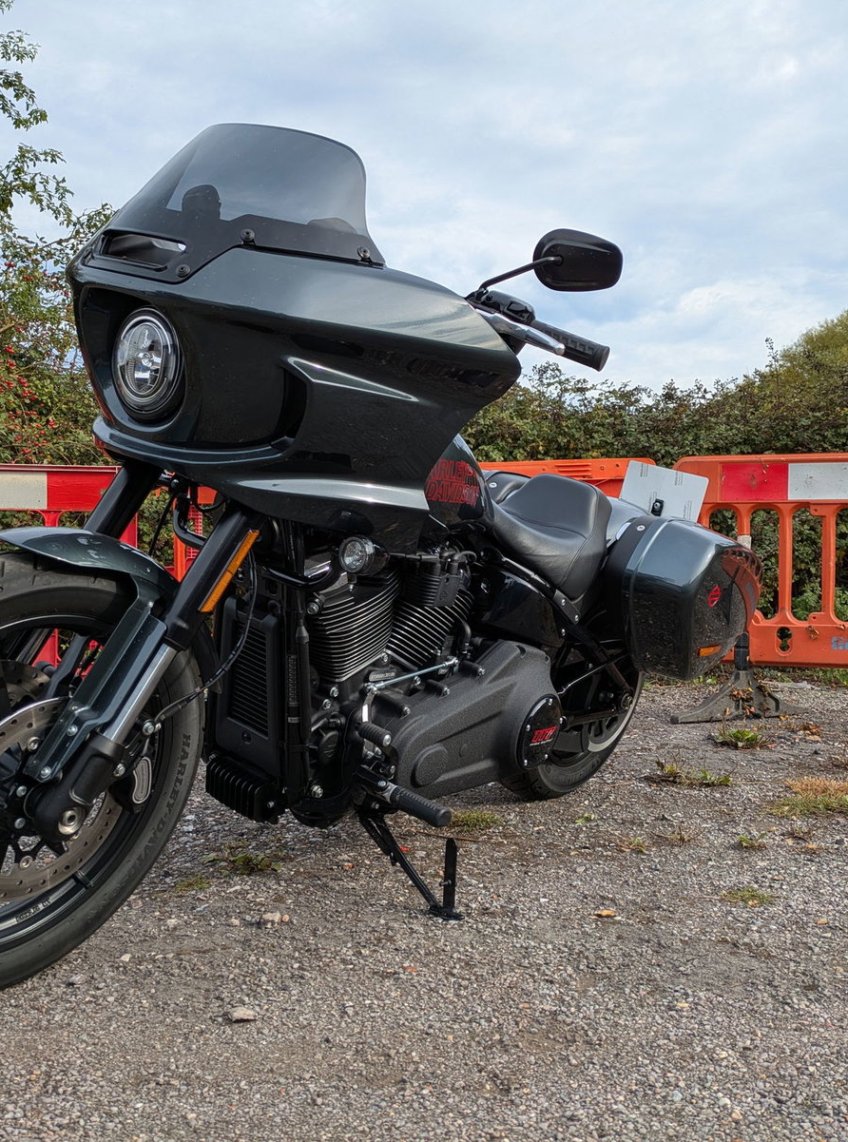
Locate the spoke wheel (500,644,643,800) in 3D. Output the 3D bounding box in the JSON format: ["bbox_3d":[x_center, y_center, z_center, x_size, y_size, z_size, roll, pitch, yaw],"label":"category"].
[{"bbox_3d":[0.379,0.275,2.880,0.180,0.658,0.658,18,12,36],"label":"spoke wheel"}]

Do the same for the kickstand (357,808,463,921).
[{"bbox_3d":[-0.026,0.534,2.019,0.220,0.160,0.075,1,2,38],"label":"kickstand"}]

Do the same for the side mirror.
[{"bbox_3d":[0.241,-0.483,1.710,0.140,0.092,0.045,16,11,28],"label":"side mirror"}]

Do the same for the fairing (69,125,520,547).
[{"bbox_3d":[-0.265,-0.381,1.755,0.740,0.600,0.550,18,12,36],"label":"fairing"}]

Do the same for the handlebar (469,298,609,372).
[{"bbox_3d":[-0.094,-0.464,1.943,0.860,0.130,0.250,18,12,36],"label":"handlebar"}]

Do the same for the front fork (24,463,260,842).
[{"bbox_3d":[-0.430,-0.003,1.698,0.310,0.790,0.125,18,-16,36],"label":"front fork"}]

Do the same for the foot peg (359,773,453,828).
[{"bbox_3d":[-0.031,0.403,1.956,0.190,0.052,0.052,18,12,36],"label":"foot peg"}]

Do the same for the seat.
[{"bbox_3d":[0.211,-0.100,2.501,0.330,0.260,0.430,18,12,36],"label":"seat"}]

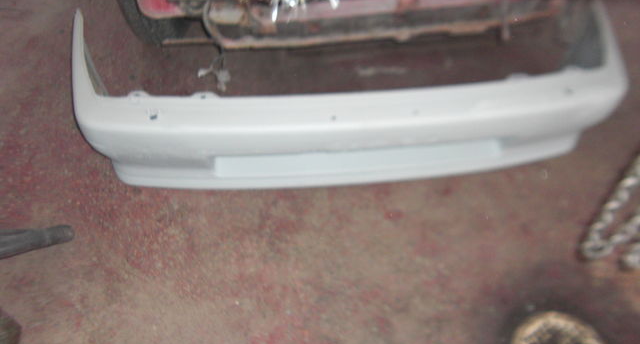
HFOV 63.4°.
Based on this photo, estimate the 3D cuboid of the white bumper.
[{"bbox_3d":[0.091,-0.243,1.629,1.660,0.320,0.510,-4,51,-3],"label":"white bumper"}]

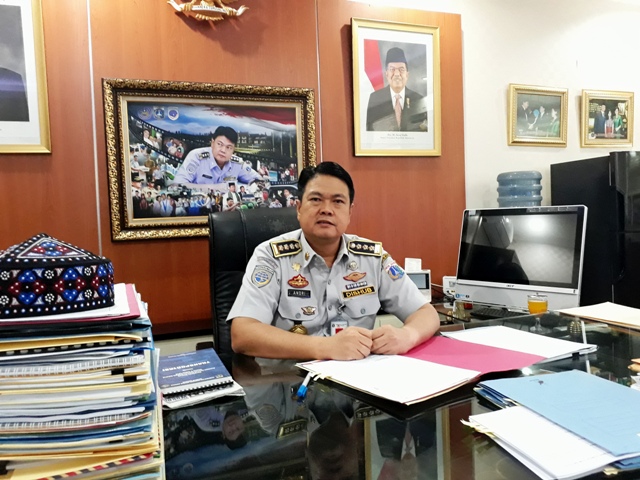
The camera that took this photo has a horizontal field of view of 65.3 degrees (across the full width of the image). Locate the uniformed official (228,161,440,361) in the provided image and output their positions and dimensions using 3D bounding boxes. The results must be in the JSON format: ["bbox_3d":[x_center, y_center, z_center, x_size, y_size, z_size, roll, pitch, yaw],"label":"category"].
[{"bbox_3d":[0.086,0.407,1.392,0.633,1.273,0.610,-3,2,-19],"label":"uniformed official"}]

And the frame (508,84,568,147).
[{"bbox_3d":[1.511,-0.851,3.449,0.505,0.410,0.035,-3,6,-19],"label":"frame"}]

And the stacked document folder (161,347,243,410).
[{"bbox_3d":[-0.309,0.300,1.082,0.190,0.035,0.308,-3,2,-24],"label":"stacked document folder"}]

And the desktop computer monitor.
[{"bbox_3d":[0.891,0.073,2.223,0.135,0.445,0.570,4,-2,-40],"label":"desktop computer monitor"}]

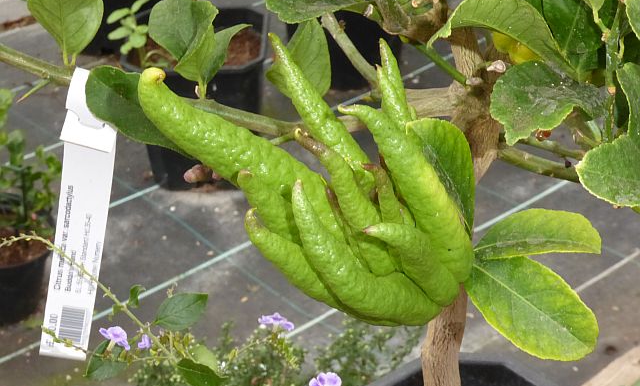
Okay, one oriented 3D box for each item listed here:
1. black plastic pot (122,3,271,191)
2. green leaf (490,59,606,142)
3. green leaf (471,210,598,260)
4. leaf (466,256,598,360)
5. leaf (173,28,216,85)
[{"bbox_3d":[-0.131,-0.094,1.642,0.151,0.149,0.151,3,31,4],"label":"black plastic pot"},{"bbox_3d":[0.116,-0.046,0.785,0.064,0.022,0.044,19,61,18],"label":"green leaf"},{"bbox_3d":[0.118,0.022,0.840,0.070,0.018,0.032,2,60,1],"label":"green leaf"},{"bbox_3d":[0.115,0.062,0.840,0.092,0.014,0.045,34,71,10],"label":"leaf"},{"bbox_3d":[-0.062,-0.070,0.785,0.021,0.031,0.012,14,-9,24],"label":"leaf"}]

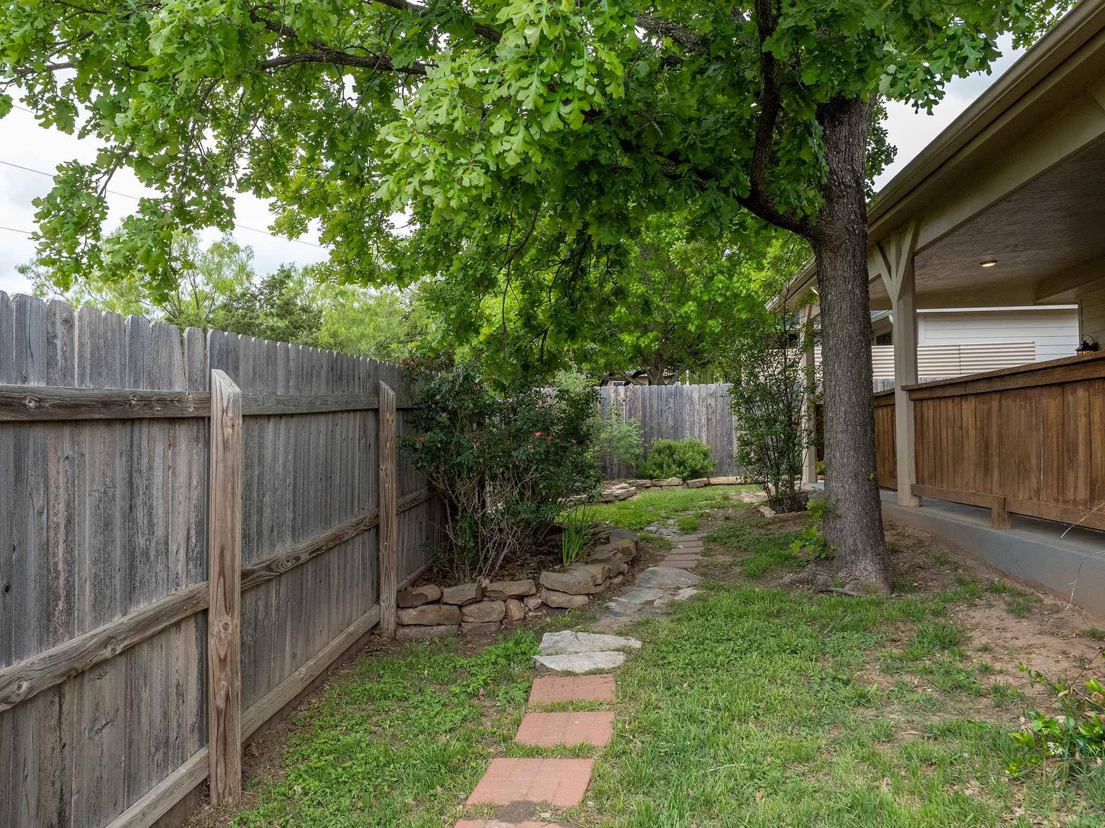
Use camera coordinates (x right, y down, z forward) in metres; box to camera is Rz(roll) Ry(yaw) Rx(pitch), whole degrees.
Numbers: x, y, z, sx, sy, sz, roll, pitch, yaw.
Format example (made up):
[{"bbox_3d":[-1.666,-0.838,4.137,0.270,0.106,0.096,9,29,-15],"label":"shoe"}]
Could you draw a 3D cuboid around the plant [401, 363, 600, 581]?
[{"bbox_3d":[-0.360,0.400,6.950,1.400,1.560,1.300,0,-1,4],"label":"plant"}]

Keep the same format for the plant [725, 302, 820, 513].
[{"bbox_3d":[2.480,-0.080,10.100,1.000,2.320,0.950,0,-1,4],"label":"plant"}]

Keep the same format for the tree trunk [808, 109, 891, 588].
[{"bbox_3d":[2.040,-0.530,6.200,0.530,3.360,0.520,0,-1,4],"label":"tree trunk"}]

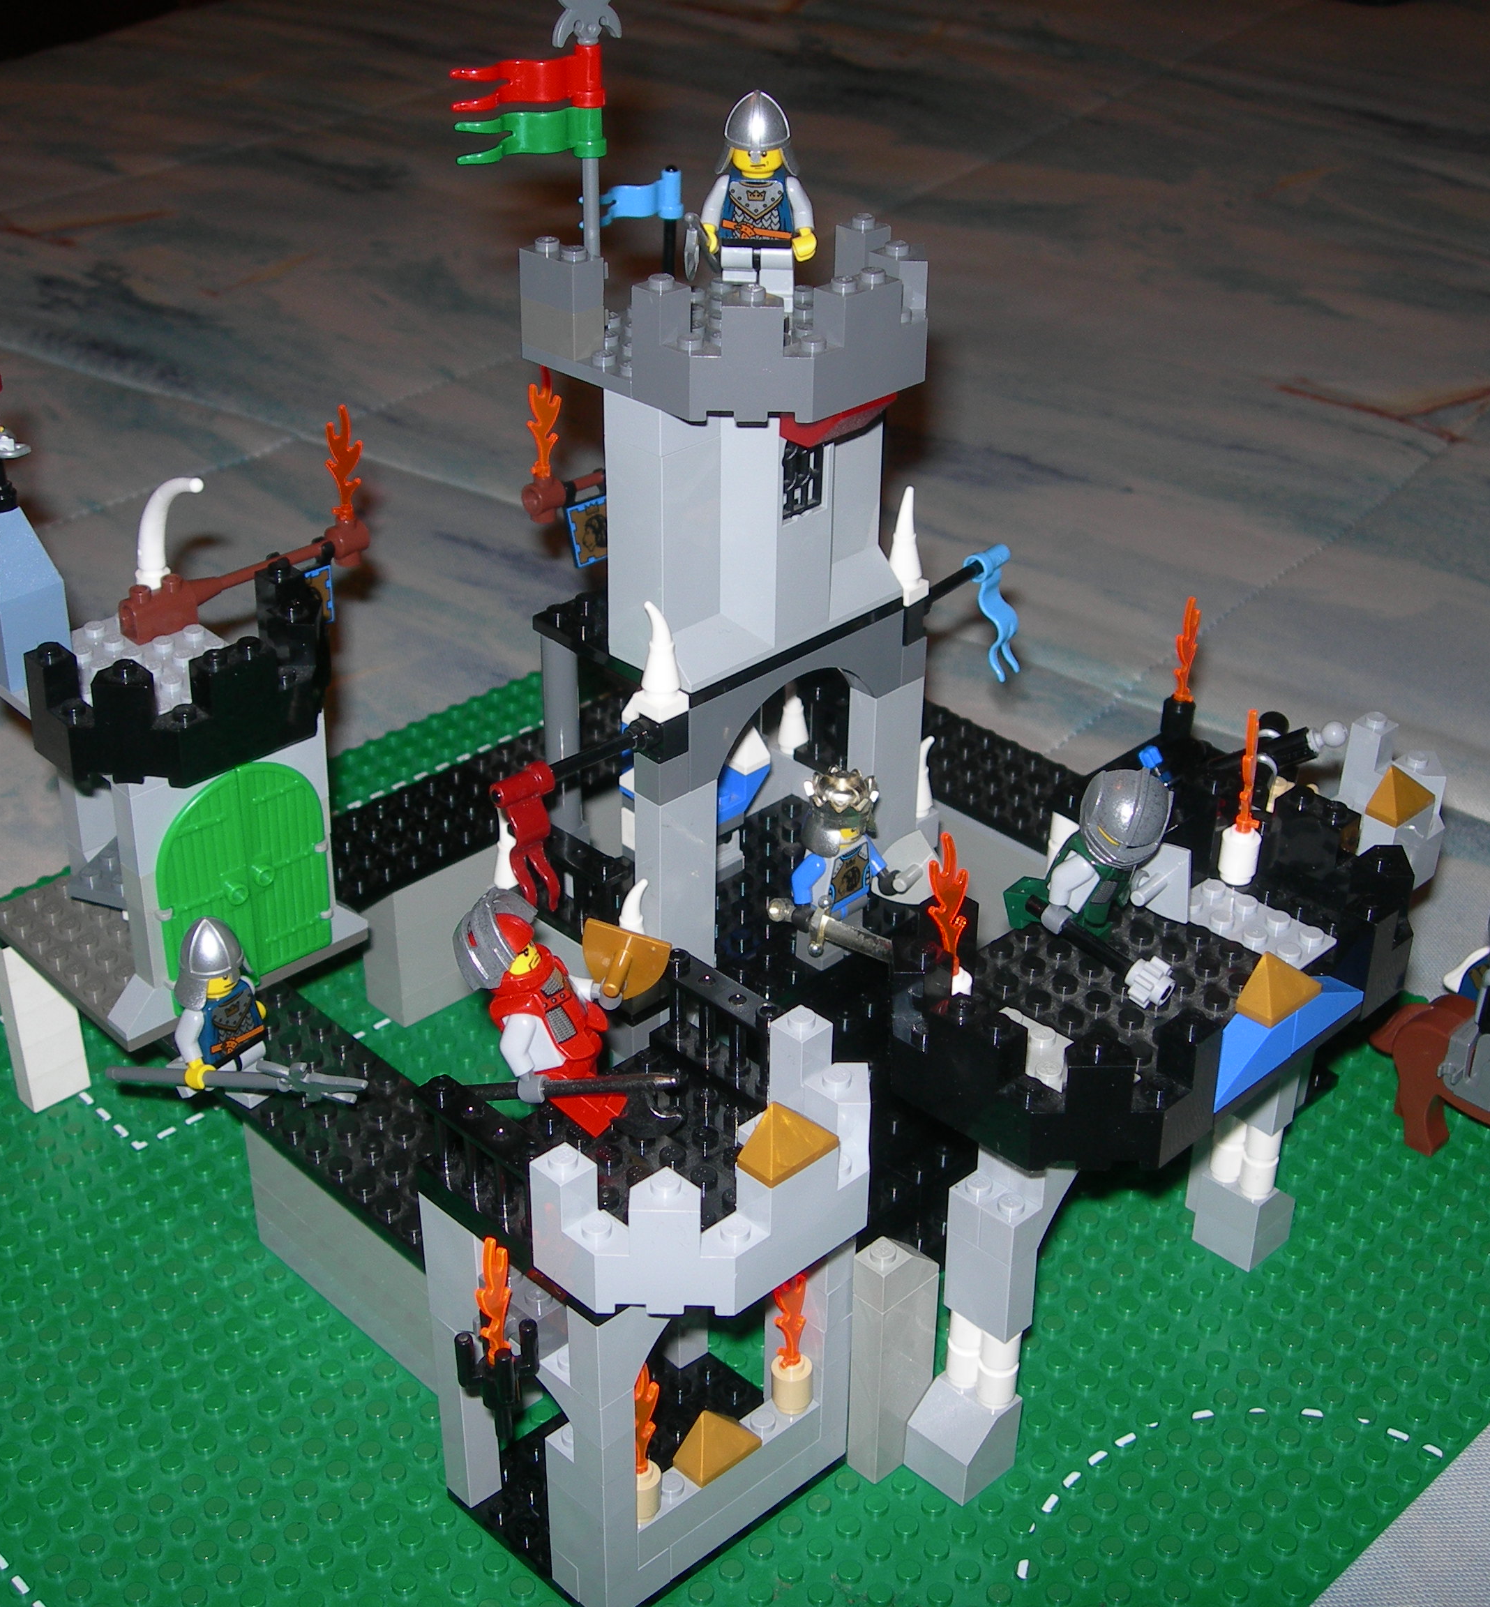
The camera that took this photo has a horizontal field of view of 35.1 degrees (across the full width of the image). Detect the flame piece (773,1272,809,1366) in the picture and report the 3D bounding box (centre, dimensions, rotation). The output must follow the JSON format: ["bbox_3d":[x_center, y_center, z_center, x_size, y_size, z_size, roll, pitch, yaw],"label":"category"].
[{"bbox_3d":[0.009,0.096,0.440,0.009,0.029,0.004,-27,41,-36],"label":"flame piece"}]

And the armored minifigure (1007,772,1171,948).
[{"bbox_3d":[0.068,0.010,0.464,0.024,0.037,0.023,-26,41,-37],"label":"armored minifigure"}]

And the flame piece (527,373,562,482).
[{"bbox_3d":[-0.048,-0.089,0.556,0.009,0.029,0.004,-7,33,-12],"label":"flame piece"}]

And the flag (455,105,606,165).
[{"bbox_3d":[-0.041,-0.128,0.452,0.030,0.013,0.007,-13,34,-20],"label":"flag"}]

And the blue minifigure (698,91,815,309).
[{"bbox_3d":[0.003,-0.124,0.486,0.025,0.045,0.016,1,32,0],"label":"blue minifigure"}]

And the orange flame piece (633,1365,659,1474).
[{"bbox_3d":[-0.018,0.107,0.412,0.009,0.030,0.004,0,32,-3],"label":"orange flame piece"}]

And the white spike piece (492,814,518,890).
[{"bbox_3d":[-0.055,0.009,0.541,0.008,0.022,0.008,-2,32,-6],"label":"white spike piece"}]

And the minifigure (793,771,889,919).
[{"bbox_3d":[0.021,0.014,0.513,0.024,0.047,0.017,-26,41,-37],"label":"minifigure"}]

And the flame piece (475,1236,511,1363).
[{"bbox_3d":[-0.042,0.083,0.392,0.009,0.029,0.004,-27,41,-36],"label":"flame piece"}]

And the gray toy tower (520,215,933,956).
[{"bbox_3d":[0.001,-0.044,0.502,0.080,0.155,0.064,-27,41,-36],"label":"gray toy tower"}]

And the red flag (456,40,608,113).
[{"bbox_3d":[-0.041,-0.137,0.445,0.031,0.013,0.006,-10,33,-17],"label":"red flag"}]

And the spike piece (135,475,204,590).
[{"bbox_3d":[-0.125,-0.055,0.507,0.009,0.028,0.018,-27,41,-36],"label":"spike piece"}]

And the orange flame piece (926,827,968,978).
[{"bbox_3d":[0.038,0.018,0.436,0.009,0.030,0.004,4,32,5],"label":"orange flame piece"}]

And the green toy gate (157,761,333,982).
[{"bbox_3d":[-0.106,0.015,0.499,0.042,0.053,0.007,-27,41,-36],"label":"green toy gate"}]

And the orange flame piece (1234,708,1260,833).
[{"bbox_3d":[0.102,-0.007,0.478,0.004,0.030,0.009,9,33,12],"label":"orange flame piece"}]

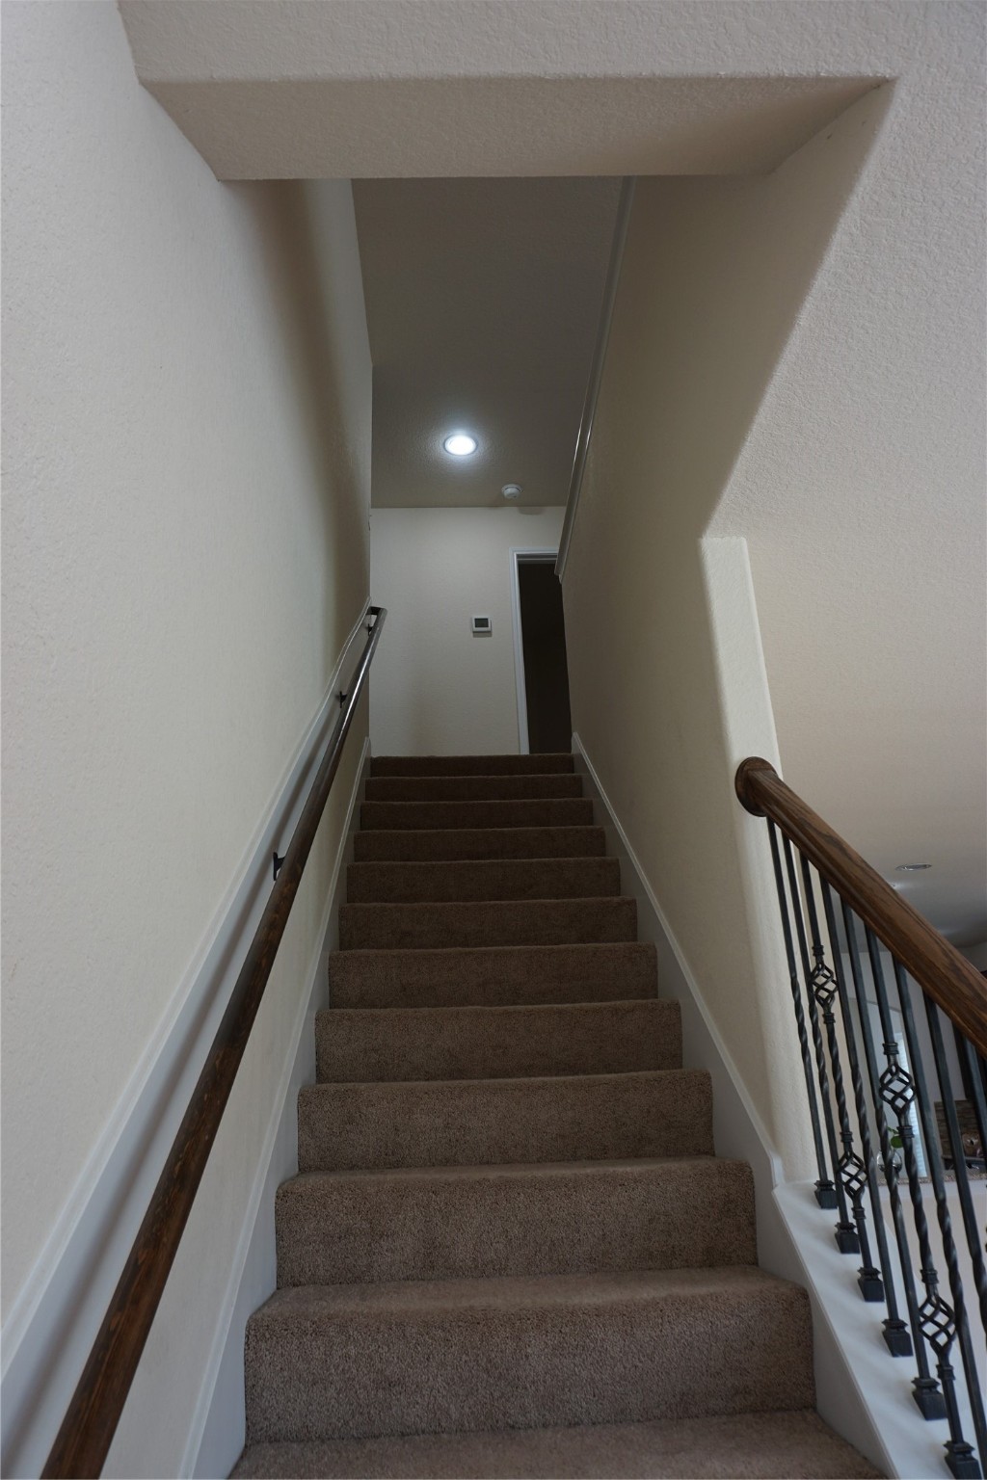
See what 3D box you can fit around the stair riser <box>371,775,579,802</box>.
[{"bbox_3d":[-0.079,0.268,4.507,0.985,0.180,0.070,-1,-20,-3],"label":"stair riser"}]

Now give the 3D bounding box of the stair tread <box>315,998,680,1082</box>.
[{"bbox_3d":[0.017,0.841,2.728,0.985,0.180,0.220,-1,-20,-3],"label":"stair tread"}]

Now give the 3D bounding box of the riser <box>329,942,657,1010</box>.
[{"bbox_3d":[0.003,0.724,2.966,0.985,0.180,0.070,-1,-20,-3],"label":"riser"}]

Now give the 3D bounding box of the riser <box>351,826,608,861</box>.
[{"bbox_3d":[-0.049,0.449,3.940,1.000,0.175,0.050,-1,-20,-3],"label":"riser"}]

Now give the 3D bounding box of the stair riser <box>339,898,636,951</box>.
[{"bbox_3d":[-0.013,0.633,3.274,0.985,0.180,0.070,-1,-20,-3],"label":"stair riser"}]

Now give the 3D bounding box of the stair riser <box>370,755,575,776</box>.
[{"bbox_3d":[-0.095,0.176,4.815,0.985,0.180,0.070,-1,-20,-3],"label":"stair riser"}]

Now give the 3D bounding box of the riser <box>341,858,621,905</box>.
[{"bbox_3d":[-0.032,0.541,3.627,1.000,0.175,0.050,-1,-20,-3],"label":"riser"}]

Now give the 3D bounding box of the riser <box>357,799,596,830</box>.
[{"bbox_3d":[-0.062,0.359,4.199,0.985,0.180,0.070,-1,-20,-3],"label":"riser"}]

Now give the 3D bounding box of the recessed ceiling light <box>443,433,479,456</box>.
[{"bbox_3d":[-0.211,-1.915,6.414,0.215,0.040,0.215,-1,-20,-3],"label":"recessed ceiling light"}]

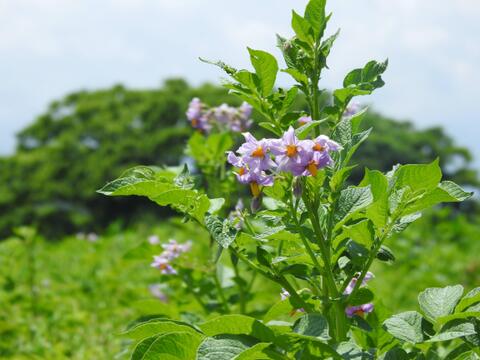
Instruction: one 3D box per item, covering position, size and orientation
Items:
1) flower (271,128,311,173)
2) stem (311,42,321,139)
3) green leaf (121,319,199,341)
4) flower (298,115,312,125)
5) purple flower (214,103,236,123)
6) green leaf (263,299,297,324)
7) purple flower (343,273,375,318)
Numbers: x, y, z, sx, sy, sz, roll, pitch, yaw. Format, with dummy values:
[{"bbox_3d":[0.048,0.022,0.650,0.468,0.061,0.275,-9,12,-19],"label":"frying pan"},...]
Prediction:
[{"bbox_3d":[0.034,-0.020,1.590,0.029,0.033,0.016,0,-1,6],"label":"flower"},{"bbox_3d":[0.058,-0.070,1.800,0.007,0.073,0.007,0,-1,0],"label":"stem"},{"bbox_3d":[-0.057,0.108,1.700,0.056,0.010,0.033,-4,-15,-7],"label":"green leaf"},{"bbox_3d":[0.046,-0.042,1.650,0.012,0.009,0.010,0,-1,19],"label":"flower"},{"bbox_3d":[-0.013,-0.061,2.150,0.021,0.020,0.018,0,-1,0],"label":"purple flower"},{"bbox_3d":[0.031,0.102,1.830,0.027,0.020,0.017,0,-1,0],"label":"green leaf"},{"bbox_3d":[0.094,0.091,1.860,0.024,0.036,0.022,0,-1,-6],"label":"purple flower"}]

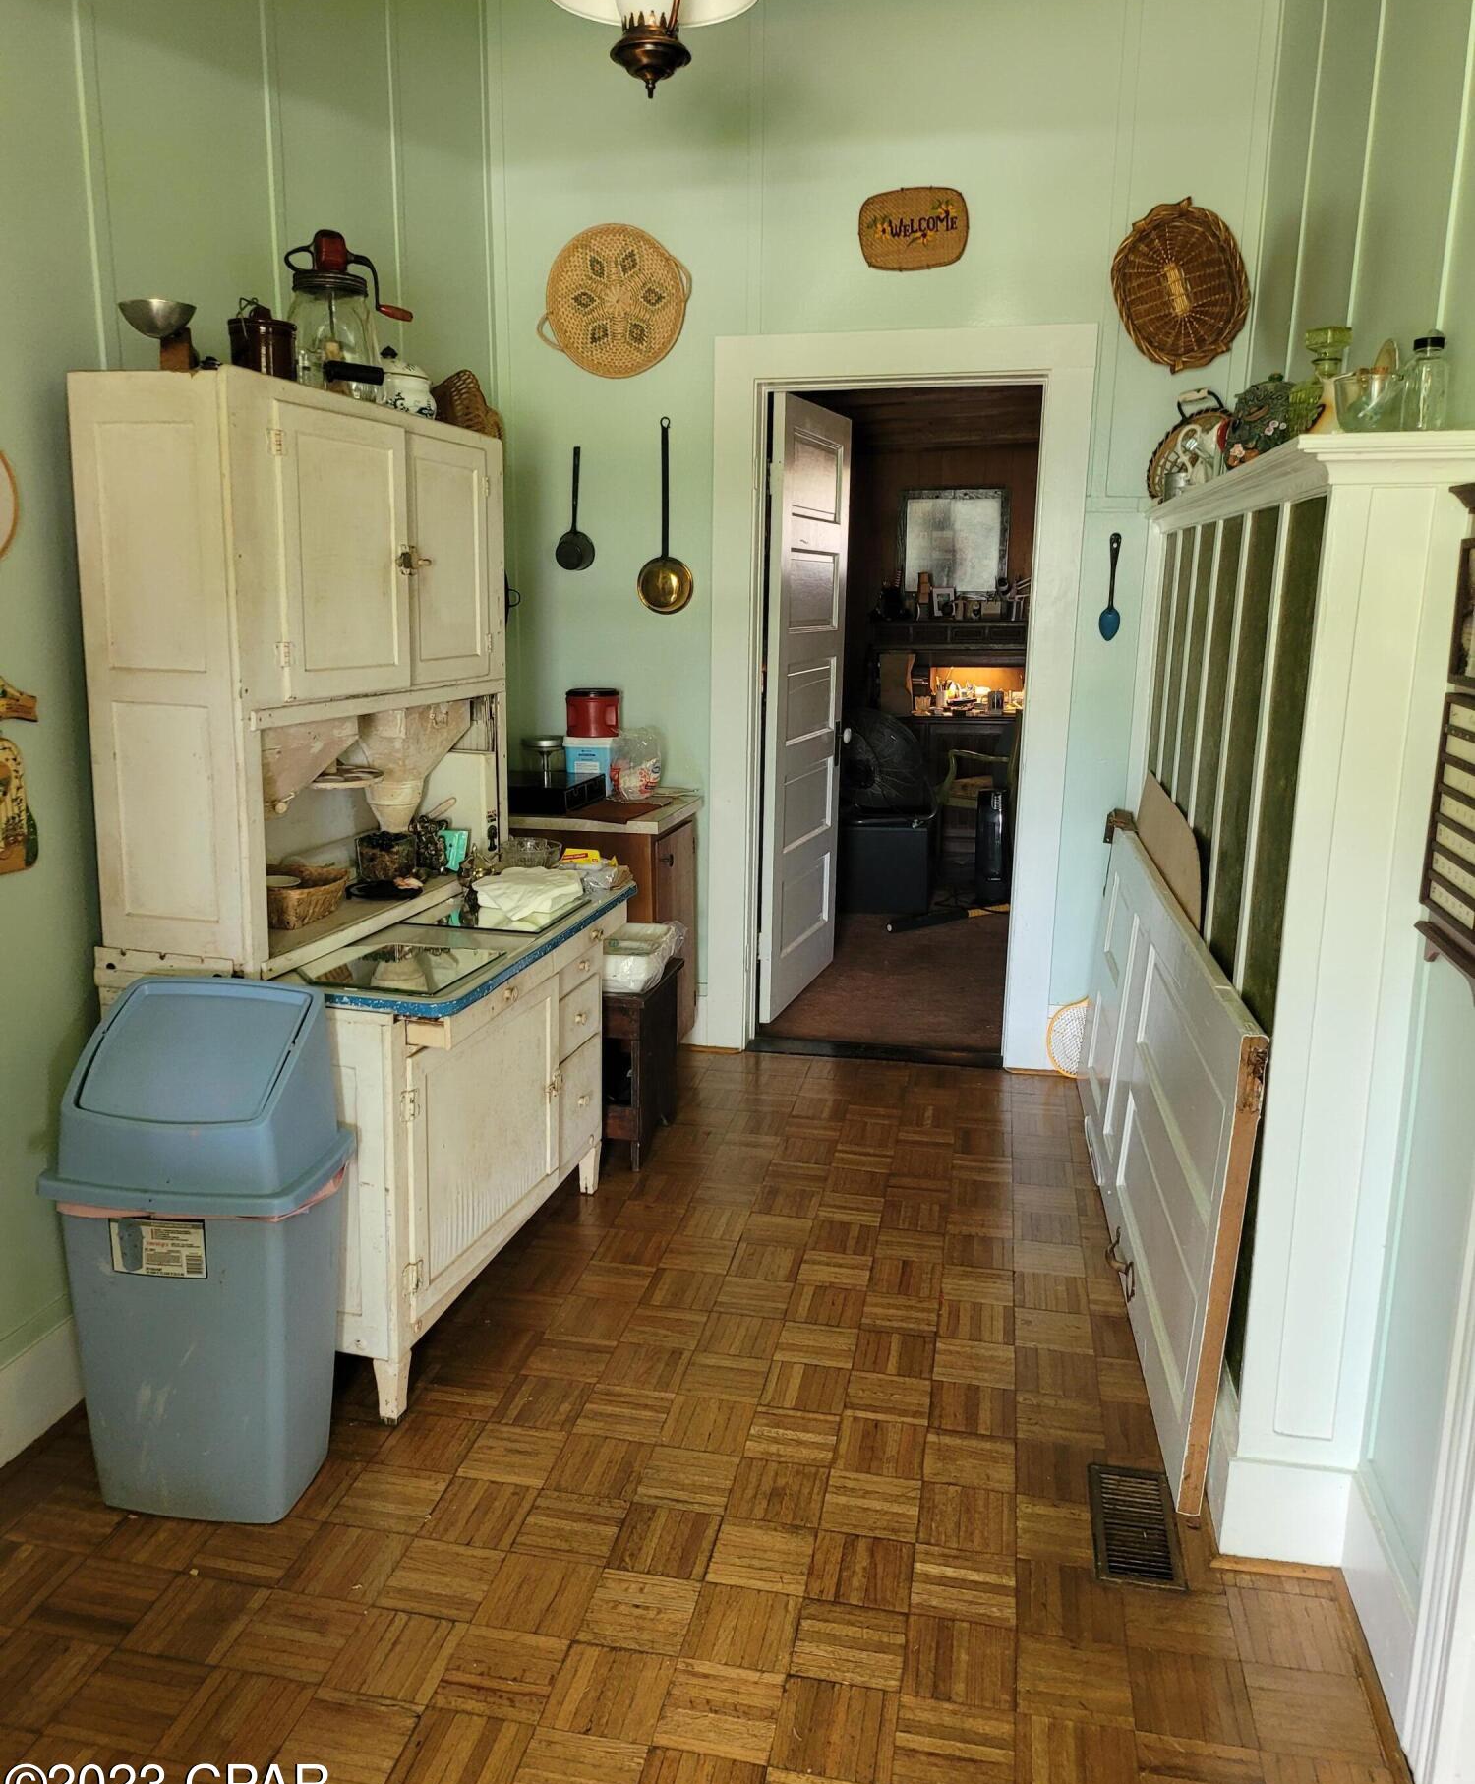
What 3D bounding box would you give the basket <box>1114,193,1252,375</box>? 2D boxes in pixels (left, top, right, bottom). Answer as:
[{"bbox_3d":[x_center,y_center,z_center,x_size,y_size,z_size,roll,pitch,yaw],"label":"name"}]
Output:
[{"bbox_3d":[1.193,-1.628,3.976,0.340,0.437,0.070,-10,9,13],"label":"basket"}]

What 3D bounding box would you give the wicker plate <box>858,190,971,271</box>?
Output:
[{"bbox_3d":[0.489,-1.835,4.092,0.300,0.210,0.025,2,12,11],"label":"wicker plate"}]

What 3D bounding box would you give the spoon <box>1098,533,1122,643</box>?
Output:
[{"bbox_3d":[1.062,-0.866,4.183,0.068,0.306,0.030,4,12,10],"label":"spoon"}]

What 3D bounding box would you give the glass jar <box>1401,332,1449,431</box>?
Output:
[{"bbox_3d":[0.949,-0.702,2.036,0.064,0.134,0.064,3,14,10],"label":"glass jar"}]

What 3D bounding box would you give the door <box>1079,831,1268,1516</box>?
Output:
[{"bbox_3d":[0.905,0.398,3.273,0.038,0.789,2.055,6,13,8],"label":"door"}]

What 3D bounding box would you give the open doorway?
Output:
[{"bbox_3d":[0.462,-0.464,4.499,0.815,2.023,0.129,3,14,10],"label":"open doorway"}]

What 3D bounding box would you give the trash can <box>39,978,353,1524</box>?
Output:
[{"bbox_3d":[-0.871,0.597,2.480,0.408,0.870,0.328,3,14,9],"label":"trash can"}]

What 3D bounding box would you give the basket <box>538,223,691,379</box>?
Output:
[{"bbox_3d":[-0.360,-1.709,4.277,0.447,0.417,0.070,3,14,10],"label":"basket"}]

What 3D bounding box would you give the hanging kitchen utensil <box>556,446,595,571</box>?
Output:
[{"bbox_3d":[-0.483,-1.140,4.405,0.123,0.363,0.075,4,12,10],"label":"hanging kitchen utensil"}]

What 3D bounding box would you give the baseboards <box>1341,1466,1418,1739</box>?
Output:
[{"bbox_3d":[0.909,0.994,2.074,0.022,0.166,0.365,4,12,10],"label":"baseboards"}]

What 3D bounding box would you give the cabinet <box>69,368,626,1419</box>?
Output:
[{"bbox_3d":[-0.676,-0.051,3.080,0.661,1.853,1.078,4,14,14],"label":"cabinet"}]

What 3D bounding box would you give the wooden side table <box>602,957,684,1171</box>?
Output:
[{"bbox_3d":[-0.409,0.425,3.909,0.440,0.453,0.485,4,12,10],"label":"wooden side table"}]

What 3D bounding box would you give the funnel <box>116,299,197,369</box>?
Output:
[{"bbox_3d":[-0.980,-0.934,2.516,0.154,0.134,0.154,4,14,14],"label":"funnel"}]

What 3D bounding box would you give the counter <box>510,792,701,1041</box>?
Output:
[{"bbox_3d":[-0.485,0.135,4.387,0.644,0.816,0.625,4,12,10],"label":"counter"}]

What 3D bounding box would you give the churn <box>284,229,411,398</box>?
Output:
[{"bbox_3d":[-0.761,-1.115,2.897,0.248,0.328,0.184,-3,14,-14],"label":"churn"}]

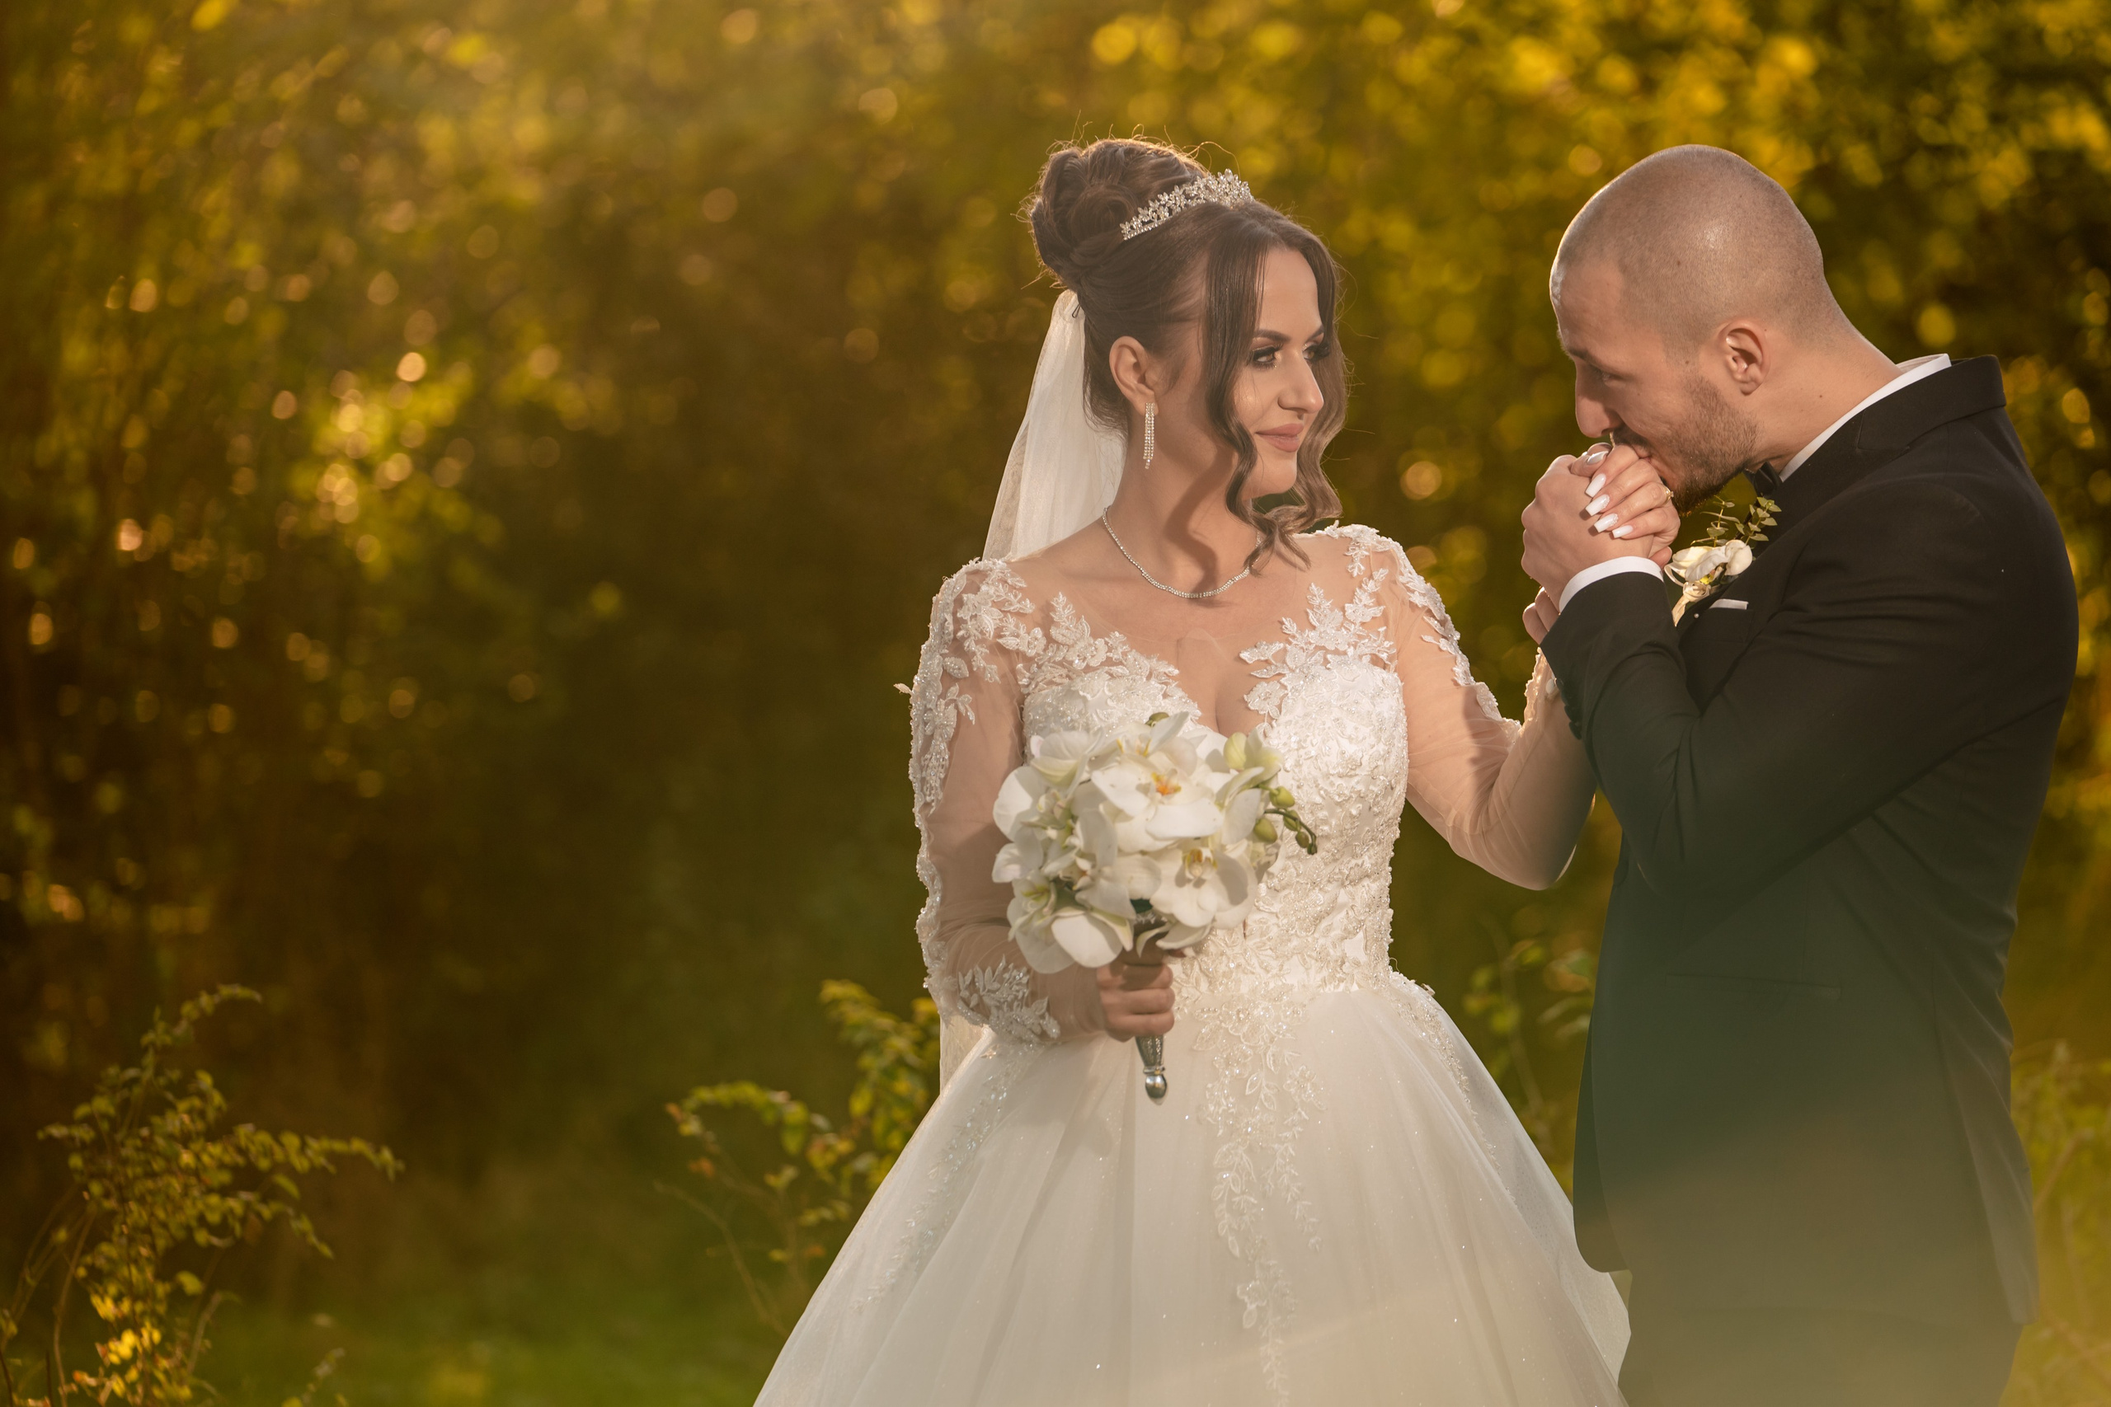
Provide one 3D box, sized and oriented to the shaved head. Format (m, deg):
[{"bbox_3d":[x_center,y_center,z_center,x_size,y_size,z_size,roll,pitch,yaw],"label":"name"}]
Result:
[{"bbox_3d":[0.457,-0.316,6.650,0.195,0.165,0.155,-24,0,-9],"label":"shaved head"}]

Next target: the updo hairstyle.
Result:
[{"bbox_3d":[0.098,-0.262,6.800,0.240,0.315,0.190,1,1,33],"label":"updo hairstyle"}]

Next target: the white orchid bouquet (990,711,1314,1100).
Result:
[{"bbox_3d":[0.069,0.147,6.650,0.230,0.280,0.210,-2,10,-2],"label":"white orchid bouquet"}]

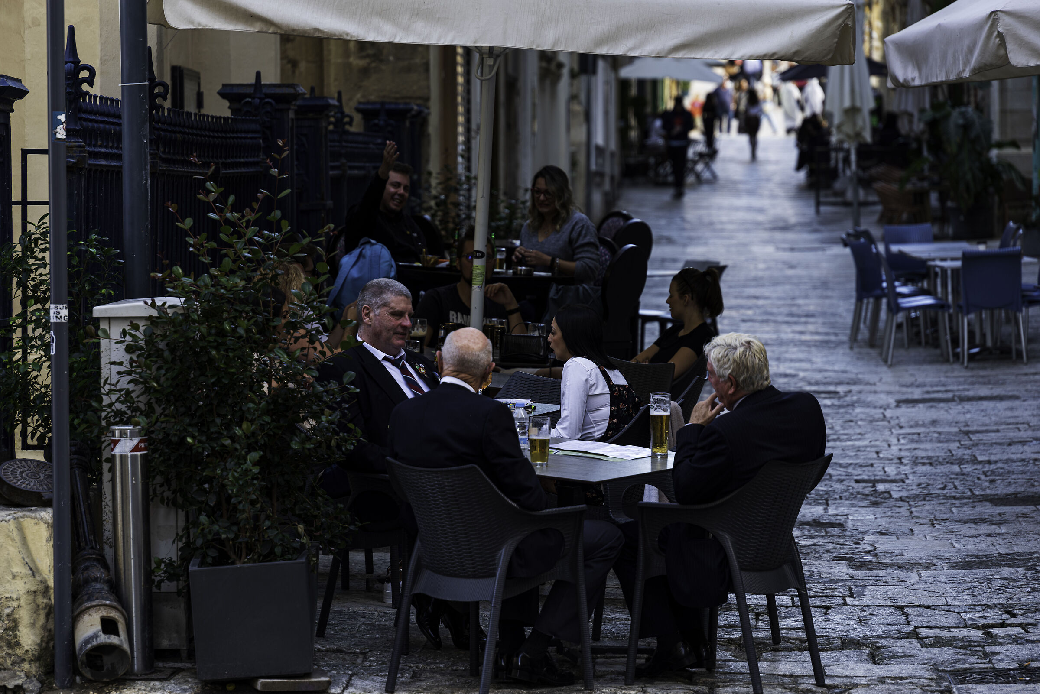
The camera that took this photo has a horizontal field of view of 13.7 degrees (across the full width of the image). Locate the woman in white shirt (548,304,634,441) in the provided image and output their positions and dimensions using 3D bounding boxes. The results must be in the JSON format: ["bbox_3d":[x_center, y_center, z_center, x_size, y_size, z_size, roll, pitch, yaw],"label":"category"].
[{"bbox_3d":[0.204,0.476,16.850,0.720,1.250,0.480,1,4,12],"label":"woman in white shirt"}]

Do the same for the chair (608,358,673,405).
[{"bbox_3d":[0.341,0.468,17.941,0.580,0.840,0.580,3,7,31],"label":"chair"}]

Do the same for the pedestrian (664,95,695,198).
[{"bbox_3d":[2.721,-3.409,74.085,0.520,1.750,0.380,0,6,4],"label":"pedestrian"}]

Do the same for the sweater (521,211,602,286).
[{"bbox_3d":[0.214,-0.472,22.600,0.450,0.510,0.340,3,6,30],"label":"sweater"}]

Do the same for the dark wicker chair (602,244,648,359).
[{"bbox_3d":[0.301,-0.017,21.800,0.600,1.020,0.520,3,6,28],"label":"dark wicker chair"}]

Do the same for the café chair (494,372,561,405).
[{"bbox_3d":[0.031,0.533,17.541,0.580,0.840,0.580,4,7,35],"label":"café chair"}]

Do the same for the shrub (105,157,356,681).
[{"bbox_3d":[-1.059,0.251,15.850,0.890,1.870,0.820,0,6,3],"label":"shrub"}]

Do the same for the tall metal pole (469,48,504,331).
[{"bbox_3d":[-0.159,-0.203,17.265,0.056,2.350,0.056,2,6,0],"label":"tall metal pole"}]

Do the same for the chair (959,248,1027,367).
[{"bbox_3d":[3.467,-0.309,31.800,0.470,0.850,0.560,0,4,-5],"label":"chair"}]

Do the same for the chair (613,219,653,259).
[{"bbox_3d":[0.511,-0.085,25.100,0.530,1.280,0.470,2,4,33],"label":"chair"}]

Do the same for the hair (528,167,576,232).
[{"bbox_3d":[0.167,-0.769,22.600,0.250,0.360,0.250,1,4,20],"label":"hair"}]

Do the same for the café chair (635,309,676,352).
[{"bbox_3d":[1.048,-0.195,30.300,0.560,0.820,0.500,2,4,30],"label":"café chair"}]

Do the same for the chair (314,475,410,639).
[{"bbox_3d":[-0.401,0.661,16.109,0.580,0.840,0.580,-5,7,-41],"label":"chair"}]

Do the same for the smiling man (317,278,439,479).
[{"bbox_3d":[-0.429,0.417,16.146,0.570,1.350,0.760,-5,7,-38],"label":"smiling man"}]

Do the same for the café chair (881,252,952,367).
[{"bbox_3d":[2.918,-0.297,32.000,0.540,0.840,0.460,-1,6,-6],"label":"café chair"}]

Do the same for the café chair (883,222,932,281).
[{"bbox_3d":[3.299,-0.586,36.100,0.460,0.840,0.540,-2,6,-15],"label":"café chair"}]

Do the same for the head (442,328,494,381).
[{"bbox_3d":[-0.191,0.045,15.550,0.185,0.240,0.220,8,9,11],"label":"head"}]

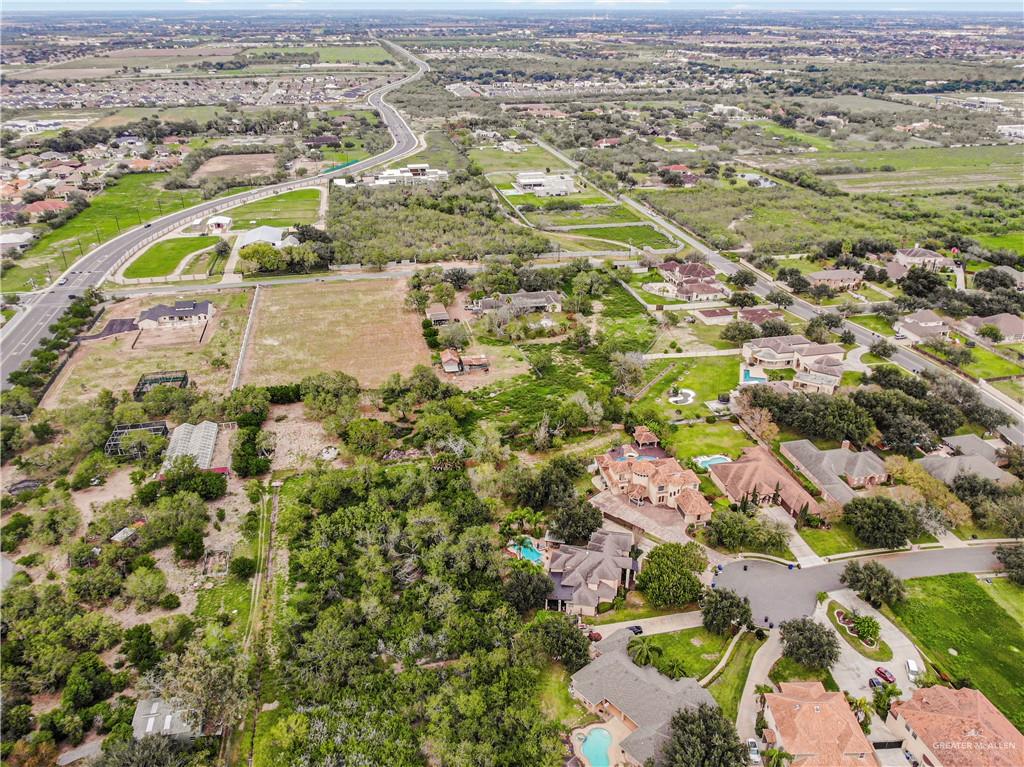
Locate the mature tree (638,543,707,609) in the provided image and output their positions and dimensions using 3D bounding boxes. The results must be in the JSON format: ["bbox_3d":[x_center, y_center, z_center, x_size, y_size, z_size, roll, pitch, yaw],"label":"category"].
[{"bbox_3d":[35.689,43.967,160.292,15.000,11.800,15.000,0,28,0],"label":"mature tree"}]

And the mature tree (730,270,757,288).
[{"bbox_3d":[109.286,-48.519,337.178,12.200,9.000,12.200,0,28,0],"label":"mature tree"}]

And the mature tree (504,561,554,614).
[{"bbox_3d":[4.078,48.468,166.349,11.600,12.300,11.600,0,28,0],"label":"mature tree"}]

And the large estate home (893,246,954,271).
[{"bbox_3d":[229.895,-69.874,392.827,27.000,8.800,21.000,-4,28,-7],"label":"large estate home"}]

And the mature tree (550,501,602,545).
[{"bbox_3d":[16.087,35.556,178.132,12.700,9.800,12.700,0,28,0],"label":"mature tree"}]

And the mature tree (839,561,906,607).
[{"bbox_3d":[87.166,48.406,171.474,14.300,7.600,14.300,0,28,0],"label":"mature tree"}]

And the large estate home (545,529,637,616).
[{"bbox_3d":[20.594,44.707,177.477,21.000,8.500,26.500,4,28,7],"label":"large estate home"}]

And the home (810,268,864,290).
[{"bbox_3d":[157.662,-50.806,342.725,27.500,8.000,13.500,-5,28,-10],"label":"home"}]

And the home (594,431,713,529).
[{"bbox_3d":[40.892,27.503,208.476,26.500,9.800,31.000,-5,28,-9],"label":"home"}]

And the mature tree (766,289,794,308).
[{"bbox_3d":[126.556,-39.867,336.133,11.500,9.000,11.500,0,28,0],"label":"mature tree"}]

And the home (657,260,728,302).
[{"bbox_3d":[85.852,-51.400,341.962,24.000,9.500,39.000,-4,28,-8],"label":"home"}]

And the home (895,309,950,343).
[{"bbox_3d":[180.192,-26.310,311.149,17.500,8.500,20.500,-7,29,-12],"label":"home"}]

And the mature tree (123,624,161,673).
[{"bbox_3d":[-73.714,54.084,144.380,7.000,8.500,7.000,0,28,0],"label":"mature tree"}]

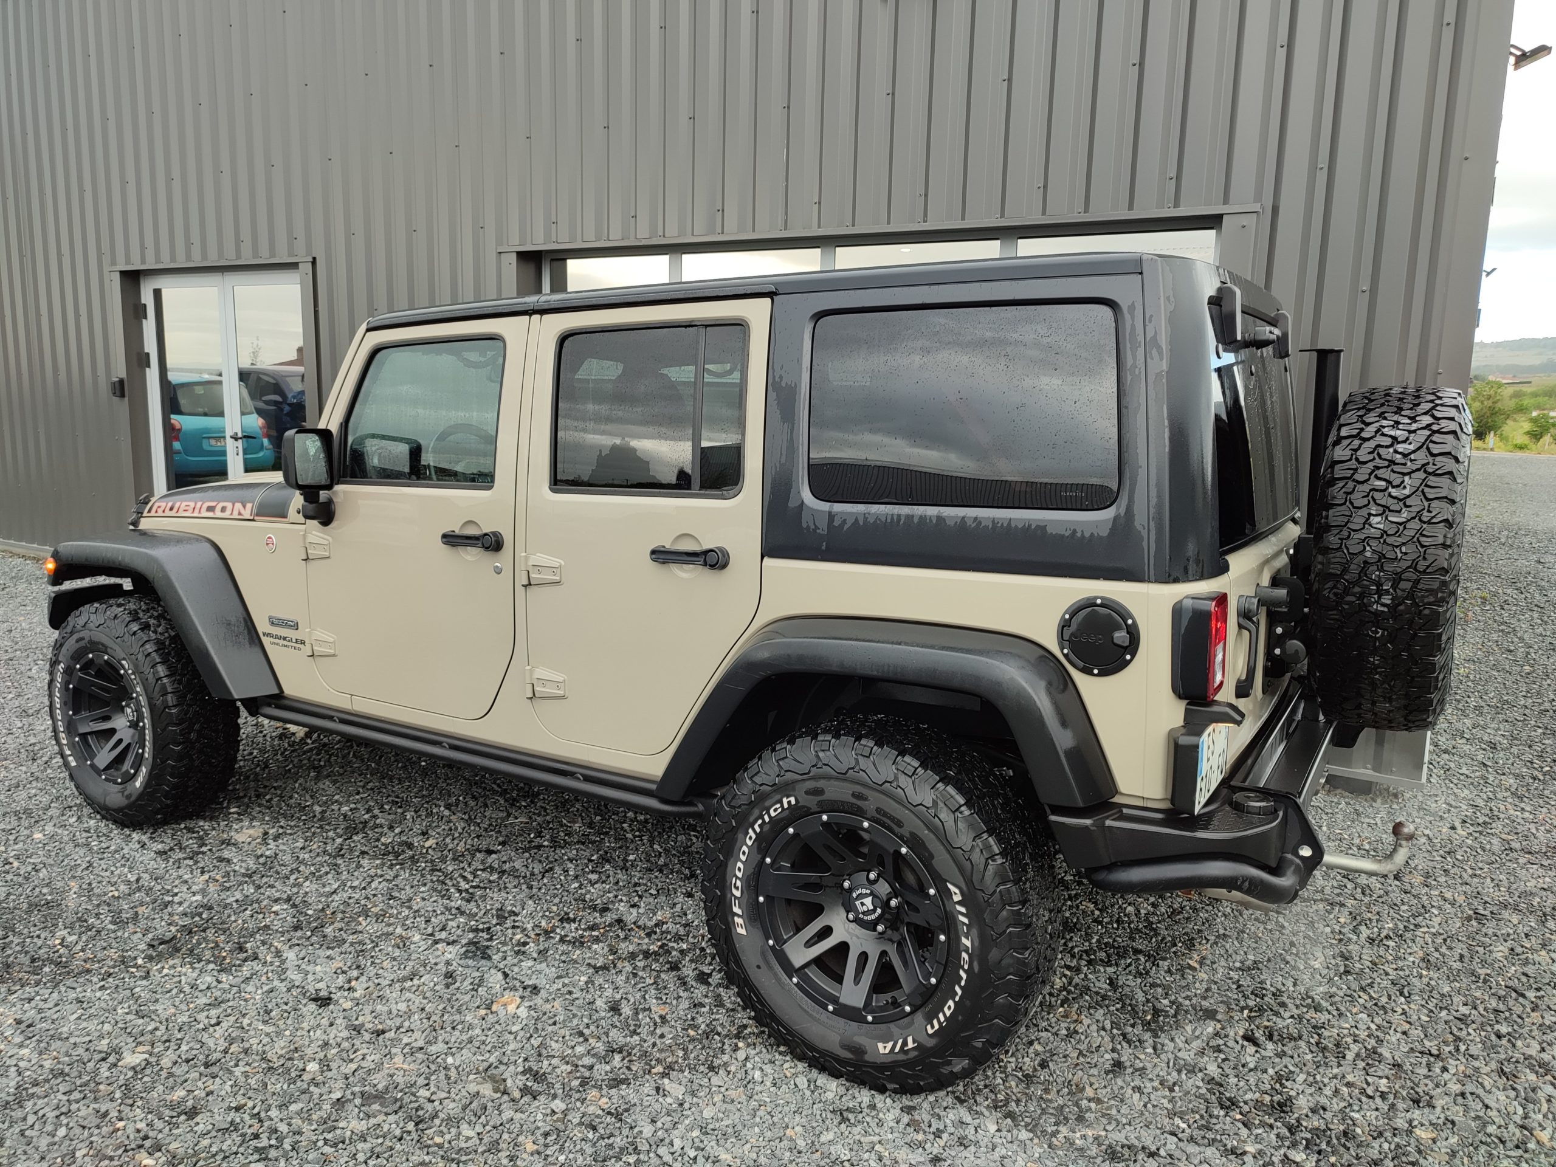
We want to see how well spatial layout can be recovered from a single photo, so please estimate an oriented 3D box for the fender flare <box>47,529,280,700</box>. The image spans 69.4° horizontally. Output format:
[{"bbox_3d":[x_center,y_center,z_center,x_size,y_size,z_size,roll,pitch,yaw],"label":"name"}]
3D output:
[{"bbox_3d":[-2.123,0.076,3.964,1.200,0.480,0.300,6,10,31],"label":"fender flare"}]

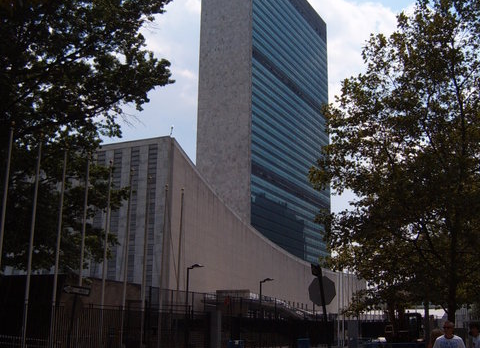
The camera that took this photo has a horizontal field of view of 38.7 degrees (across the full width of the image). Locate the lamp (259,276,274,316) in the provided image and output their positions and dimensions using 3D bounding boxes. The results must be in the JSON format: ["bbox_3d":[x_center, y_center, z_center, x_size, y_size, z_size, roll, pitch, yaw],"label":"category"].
[{"bbox_3d":[1.876,9.683,46.827,1.000,4.900,0.350,-6,-14,25],"label":"lamp"}]

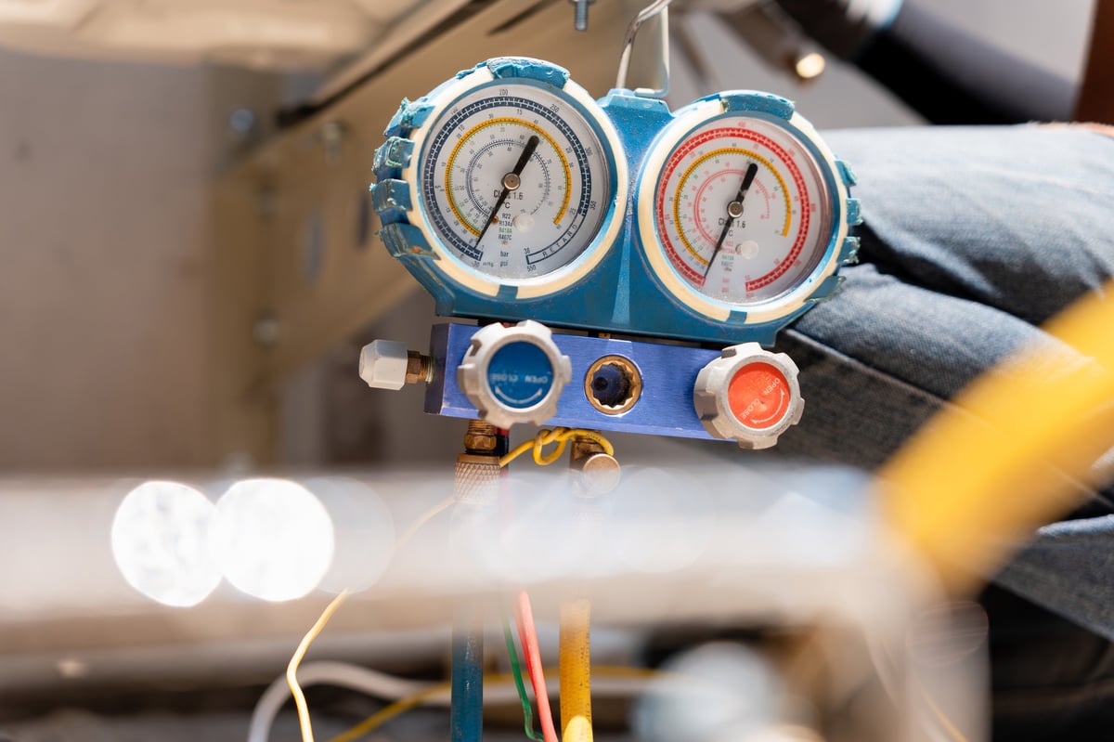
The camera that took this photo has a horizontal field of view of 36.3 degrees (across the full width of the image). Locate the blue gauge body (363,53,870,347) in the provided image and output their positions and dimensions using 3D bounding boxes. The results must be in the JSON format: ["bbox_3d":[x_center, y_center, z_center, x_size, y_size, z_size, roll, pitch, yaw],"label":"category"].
[{"bbox_3d":[0.025,-0.064,0.656,0.193,0.097,0.043,6,2,-15],"label":"blue gauge body"}]

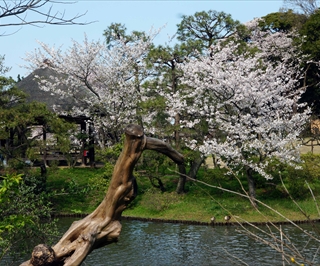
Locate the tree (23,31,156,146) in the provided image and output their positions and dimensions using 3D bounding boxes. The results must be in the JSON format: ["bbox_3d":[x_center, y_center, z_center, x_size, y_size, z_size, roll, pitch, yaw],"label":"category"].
[{"bbox_3d":[-3.633,-2.012,47.000,6.900,6.900,6.200,0,0,0],"label":"tree"}]

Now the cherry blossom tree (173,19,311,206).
[{"bbox_3d":[3.943,-0.992,43.500,6.680,9.090,6.200,0,0,0],"label":"cherry blossom tree"}]

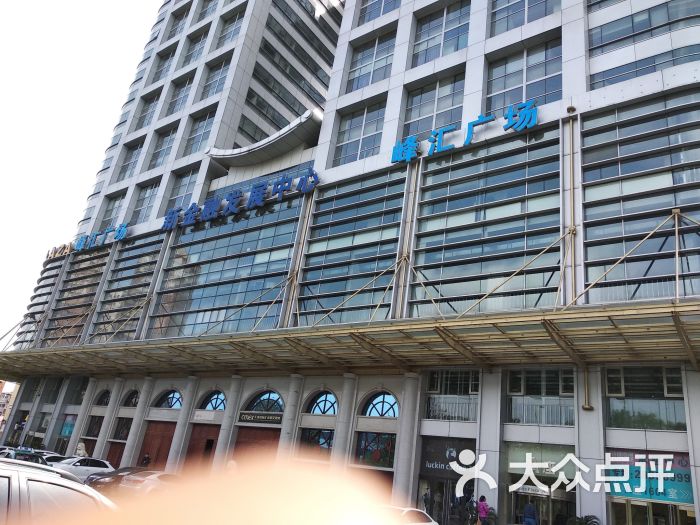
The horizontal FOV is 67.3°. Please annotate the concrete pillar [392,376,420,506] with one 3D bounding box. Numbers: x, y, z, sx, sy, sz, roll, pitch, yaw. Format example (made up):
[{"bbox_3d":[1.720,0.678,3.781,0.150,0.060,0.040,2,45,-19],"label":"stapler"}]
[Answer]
[{"bbox_3d":[2.748,9.224,26.287,0.800,7.396,0.800,-9,-29,35],"label":"concrete pillar"}]

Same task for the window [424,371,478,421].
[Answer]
[{"bbox_3d":[5.284,6.659,26.611,3.120,2.544,0.200,-9,-29,35],"label":"window"}]

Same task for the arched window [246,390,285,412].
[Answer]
[{"bbox_3d":[-5.210,8.955,34.058,3.936,1.392,0.200,-9,-29,35],"label":"arched window"}]

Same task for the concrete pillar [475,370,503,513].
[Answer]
[{"bbox_3d":[6.567,8.762,24.179,1.080,7.350,1.000,-9,-29,36],"label":"concrete pillar"}]

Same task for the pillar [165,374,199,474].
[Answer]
[{"bbox_3d":[-11.842,11.633,36.857,0.780,7.270,0.780,-9,-29,36],"label":"pillar"}]

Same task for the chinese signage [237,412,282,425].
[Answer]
[{"bbox_3d":[-5.591,9.867,33.244,4.300,0.660,0.120,-9,-29,36],"label":"chinese signage"}]

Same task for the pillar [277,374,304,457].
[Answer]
[{"bbox_3d":[-3.686,10.292,30.967,0.780,7.350,0.780,-9,-29,36],"label":"pillar"}]

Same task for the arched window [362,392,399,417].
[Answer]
[{"bbox_3d":[1.867,7.831,28.957,2.760,1.368,0.200,-9,-29,35],"label":"arched window"}]

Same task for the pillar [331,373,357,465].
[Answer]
[{"bbox_3d":[-0.497,9.744,28.623,0.800,7.396,0.800,-9,-29,35],"label":"pillar"}]

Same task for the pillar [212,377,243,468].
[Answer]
[{"bbox_3d":[-8.107,10.964,34.101,0.800,7.396,0.800,-9,-29,35],"label":"pillar"}]

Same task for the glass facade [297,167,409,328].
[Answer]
[{"bbox_3d":[0.077,-0.713,32.404,7.400,10.500,0.500,-9,-29,36],"label":"glass facade"}]

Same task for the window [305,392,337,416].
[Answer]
[{"bbox_3d":[-1.435,8.360,31.335,2.760,1.368,0.200,-9,-29,35],"label":"window"}]

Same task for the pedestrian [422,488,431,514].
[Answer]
[{"bbox_3d":[3.545,11.428,24.455,0.500,1.670,0.360,14,-24,-13],"label":"pedestrian"}]

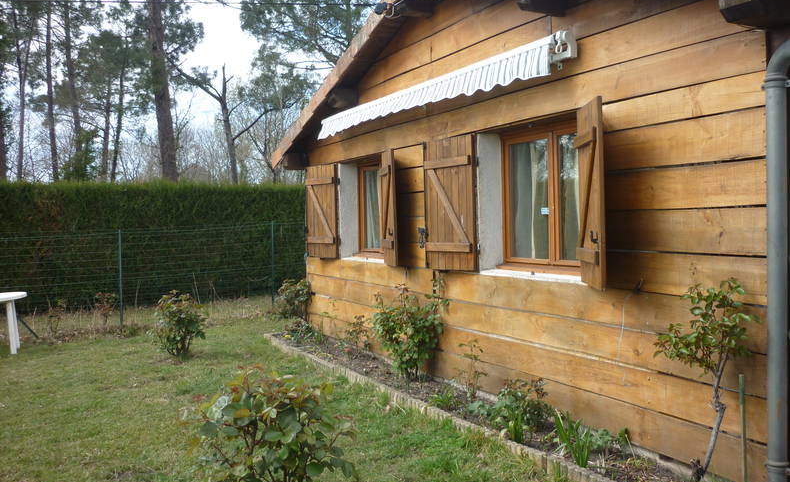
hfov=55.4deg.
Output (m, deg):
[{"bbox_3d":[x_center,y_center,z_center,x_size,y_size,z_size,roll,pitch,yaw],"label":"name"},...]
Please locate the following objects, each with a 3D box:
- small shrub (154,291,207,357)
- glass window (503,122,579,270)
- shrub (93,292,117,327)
[{"bbox_3d":[-2.599,0.976,9.066,0.580,0.749,0.600,-2,2,-26],"label":"small shrub"},{"bbox_3d":[1.282,-0.327,5.896,0.100,1.135,1.313,-2,2,-26],"label":"glass window"},{"bbox_3d":[-4.455,1.045,11.549,0.360,0.527,0.360,-2,2,-26],"label":"shrub"}]

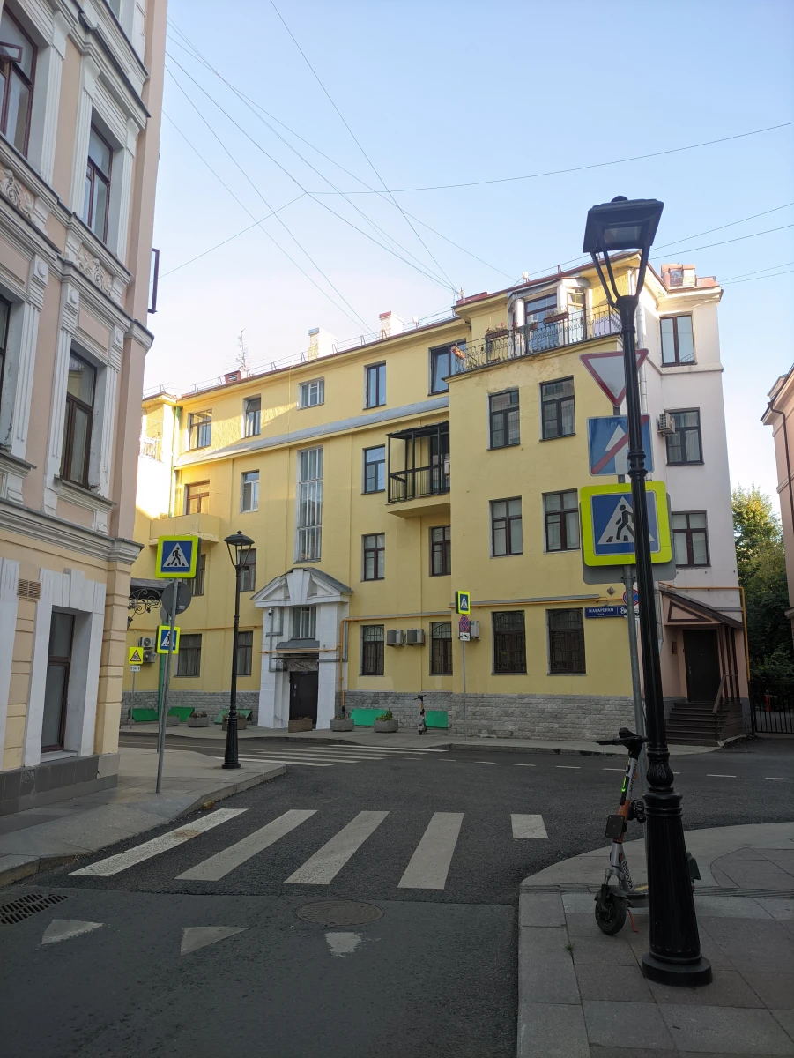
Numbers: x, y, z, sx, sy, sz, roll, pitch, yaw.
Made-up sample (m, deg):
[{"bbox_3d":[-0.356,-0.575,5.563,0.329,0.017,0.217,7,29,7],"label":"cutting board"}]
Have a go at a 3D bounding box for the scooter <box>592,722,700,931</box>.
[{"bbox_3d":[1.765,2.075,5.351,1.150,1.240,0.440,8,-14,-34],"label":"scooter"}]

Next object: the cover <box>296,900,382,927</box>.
[{"bbox_3d":[-0.431,2.890,5.741,0.650,0.030,0.650,0,-11,0],"label":"cover"}]

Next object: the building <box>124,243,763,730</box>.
[{"bbox_3d":[-0.365,0.878,34.011,29.000,14.900,12.700,-7,-13,32],"label":"building"}]

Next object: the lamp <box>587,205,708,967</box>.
[{"bbox_3d":[1.547,0.115,4.735,0.480,4.840,0.480,-2,-12,10],"label":"lamp"}]

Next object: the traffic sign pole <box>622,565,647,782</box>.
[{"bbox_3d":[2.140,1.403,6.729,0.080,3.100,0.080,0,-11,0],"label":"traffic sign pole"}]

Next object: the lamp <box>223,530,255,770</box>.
[{"bbox_3d":[-3.288,2.370,15.663,0.480,4.780,0.480,-6,-13,27],"label":"lamp"}]

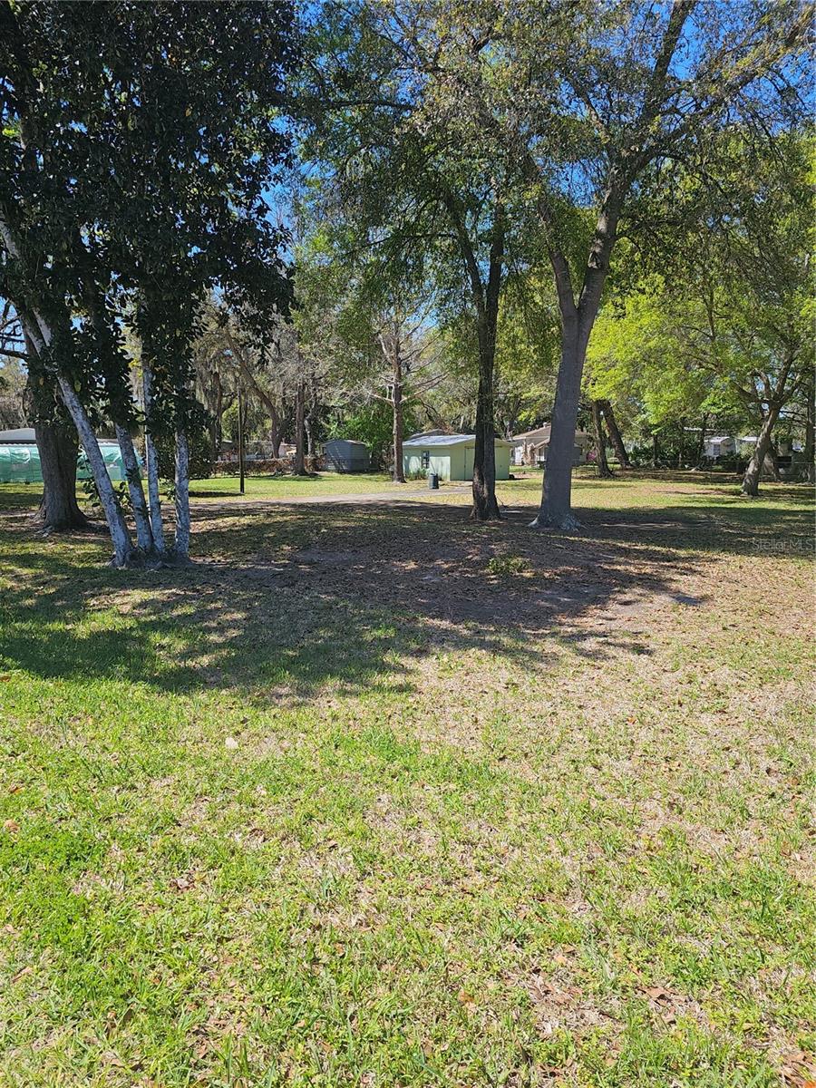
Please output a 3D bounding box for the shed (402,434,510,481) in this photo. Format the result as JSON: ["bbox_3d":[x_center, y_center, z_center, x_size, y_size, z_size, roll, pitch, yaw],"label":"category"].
[{"bbox_3d":[3.161,-6.146,50.930,5.013,3.000,7.282,-4,9,-29],"label":"shed"}]

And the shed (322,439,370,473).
[{"bbox_3d":[-4.974,-7.008,57.655,3.153,2.520,2.159,6,10,40],"label":"shed"}]

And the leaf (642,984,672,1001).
[{"bbox_3d":[0.726,1.317,2.115,0.080,0.022,0.042,1,8,10],"label":"leaf"}]

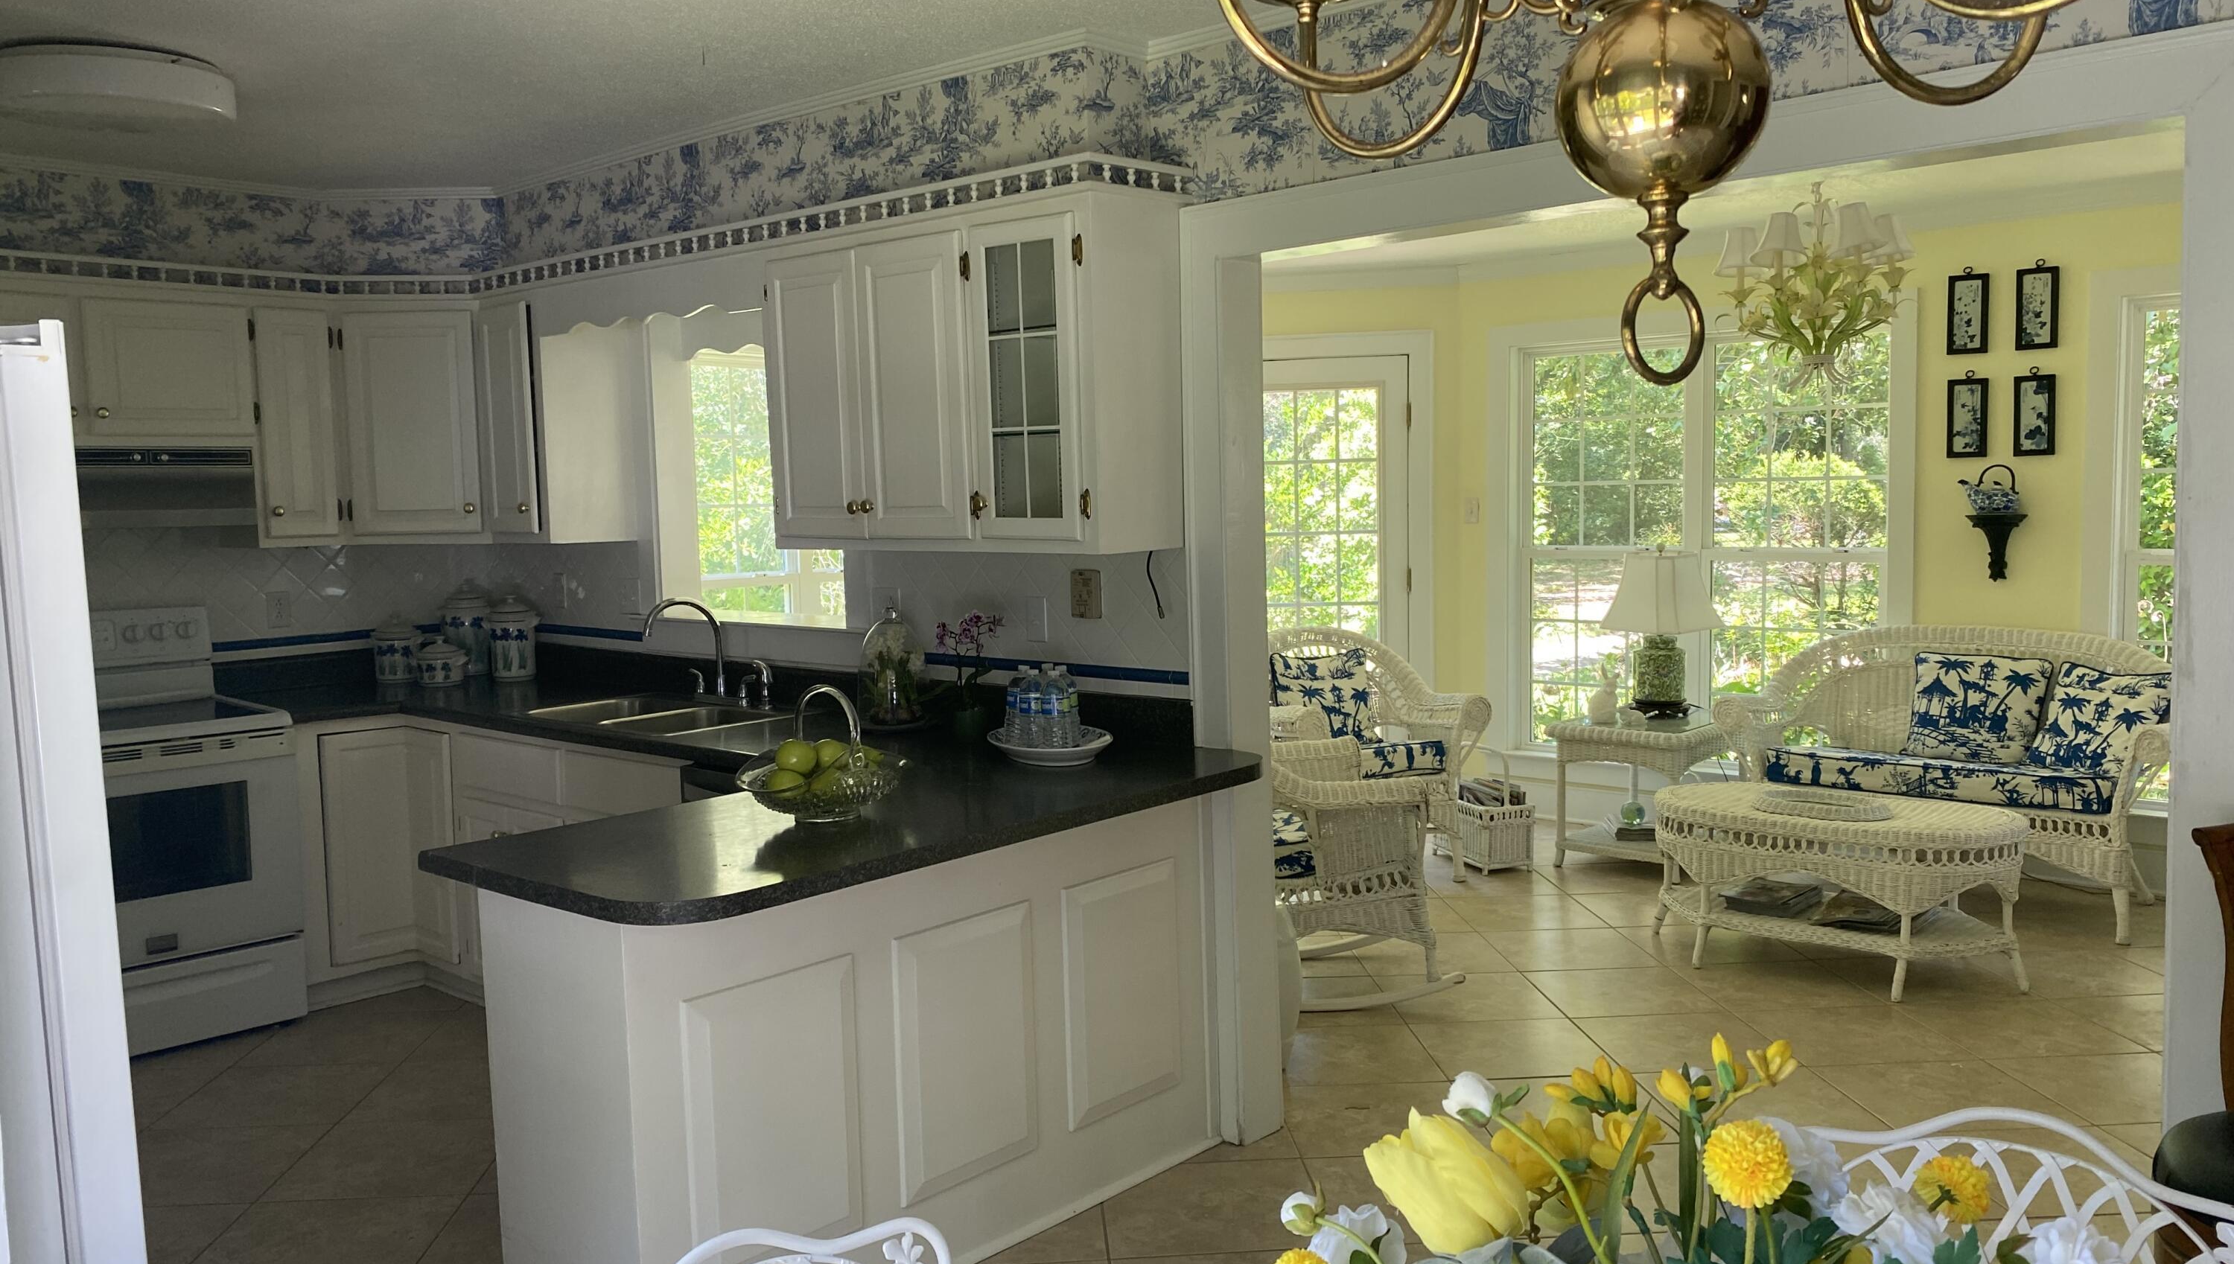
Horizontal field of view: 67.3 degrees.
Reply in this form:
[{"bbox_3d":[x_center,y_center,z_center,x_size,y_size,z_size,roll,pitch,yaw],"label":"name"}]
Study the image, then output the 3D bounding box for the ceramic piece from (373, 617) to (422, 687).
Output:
[{"bbox_3d":[-2.447,0.065,5.703,0.160,0.232,0.160,3,6,42],"label":"ceramic piece"}]

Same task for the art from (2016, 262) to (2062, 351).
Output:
[{"bbox_3d":[3.275,-1.161,5.969,0.140,0.330,0.025,3,6,42],"label":"art"}]

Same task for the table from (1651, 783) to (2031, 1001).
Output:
[{"bbox_3d":[2.218,0.784,5.212,1.120,0.478,0.735,3,6,41],"label":"table"}]

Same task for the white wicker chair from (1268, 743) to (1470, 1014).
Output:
[{"bbox_3d":[0.541,0.586,5.267,0.920,0.950,0.800,-1,5,-4],"label":"white wicker chair"}]

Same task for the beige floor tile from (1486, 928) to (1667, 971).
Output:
[{"bbox_3d":[1.455,1.028,5.416,0.452,0.012,0.452,-1,5,-3],"label":"beige floor tile"}]

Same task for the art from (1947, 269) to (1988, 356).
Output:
[{"bbox_3d":[3.168,-1.191,6.252,0.142,0.317,0.022,3,6,41],"label":"art"}]

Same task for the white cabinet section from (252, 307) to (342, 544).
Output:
[{"bbox_3d":[-2.623,-0.644,5.234,0.320,0.710,0.230,3,7,41],"label":"white cabinet section"}]

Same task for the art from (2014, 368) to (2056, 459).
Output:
[{"bbox_3d":[3.286,-0.786,6.000,0.140,0.320,0.025,3,6,42],"label":"art"}]

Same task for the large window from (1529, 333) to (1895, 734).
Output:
[{"bbox_3d":[2.390,-0.342,6.909,1.560,1.740,0.100,3,6,42],"label":"large window"}]

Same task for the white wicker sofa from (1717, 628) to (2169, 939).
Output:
[{"bbox_3d":[2.930,0.470,5.890,1.460,0.950,0.720,3,6,42],"label":"white wicker sofa"}]

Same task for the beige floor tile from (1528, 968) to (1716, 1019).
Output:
[{"bbox_3d":[1.492,1.071,4.963,0.455,0.010,0.455,-2,5,-3],"label":"beige floor tile"}]

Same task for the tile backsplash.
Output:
[{"bbox_3d":[-2.313,-0.115,5.127,0.990,0.450,1.370,3,6,41],"label":"tile backsplash"}]

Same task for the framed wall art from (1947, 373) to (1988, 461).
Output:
[{"bbox_3d":[3.118,-0.796,6.149,0.140,0.320,0.025,3,6,42],"label":"framed wall art"}]

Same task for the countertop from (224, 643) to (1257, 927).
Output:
[{"bbox_3d":[-1.494,0.244,4.272,3.530,0.160,1.690,3,6,42],"label":"countertop"}]

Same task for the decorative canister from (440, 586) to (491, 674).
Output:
[{"bbox_3d":[-2.286,-0.008,5.893,0.180,0.310,0.170,-3,5,-21],"label":"decorative canister"}]

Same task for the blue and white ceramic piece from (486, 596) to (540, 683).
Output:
[{"bbox_3d":[-2.002,0.019,5.535,0.180,0.278,0.160,-3,5,-20],"label":"blue and white ceramic piece"}]

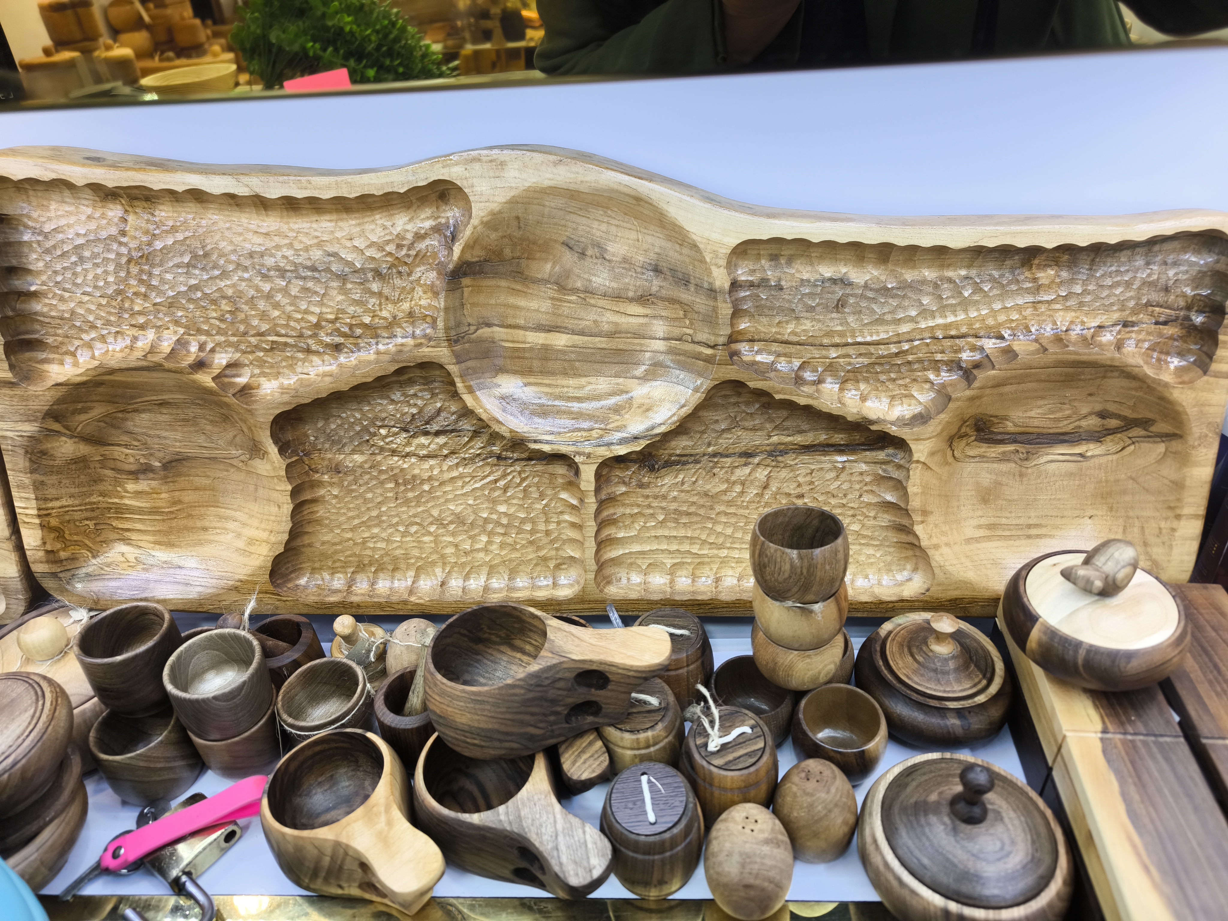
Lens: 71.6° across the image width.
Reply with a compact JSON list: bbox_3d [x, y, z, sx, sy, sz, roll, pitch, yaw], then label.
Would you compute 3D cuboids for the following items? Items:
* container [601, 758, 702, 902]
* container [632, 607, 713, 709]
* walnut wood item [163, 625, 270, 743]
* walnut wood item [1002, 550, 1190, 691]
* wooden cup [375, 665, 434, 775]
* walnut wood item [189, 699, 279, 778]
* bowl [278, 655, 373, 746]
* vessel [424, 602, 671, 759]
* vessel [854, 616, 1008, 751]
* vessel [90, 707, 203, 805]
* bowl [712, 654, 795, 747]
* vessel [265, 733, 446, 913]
[{"bbox_3d":[0.024,0.234,0.538,0.065,0.061,0.065,-1,33,3],"label":"container"},{"bbox_3d":[0.043,0.155,0.657,0.067,0.062,0.067,-1,33,3],"label":"container"},{"bbox_3d":[-0.270,0.160,0.591,0.064,0.052,0.064,-2,33,1],"label":"walnut wood item"},{"bbox_3d":[0.301,0.103,0.539,0.106,0.052,0.106,-1,35,3],"label":"walnut wood item"},{"bbox_3d":[-0.127,0.178,0.573,0.055,0.062,0.055,-1,35,3],"label":"wooden cup"},{"bbox_3d":[-0.254,0.185,0.579,0.057,0.056,0.057,-1,35,3],"label":"walnut wood item"},{"bbox_3d":[-0.193,0.177,0.582,0.056,0.060,0.056,-1,35,3],"label":"bowl"},{"bbox_3d":[-0.039,0.144,0.540,0.154,0.073,0.087,-3,30,8],"label":"vessel"},{"bbox_3d":[0.235,0.149,0.622,0.109,0.093,0.109,-1,33,3],"label":"vessel"},{"bbox_3d":[-0.328,0.208,0.604,0.063,0.065,0.063,-1,33,3],"label":"vessel"},{"bbox_3d":[0.096,0.169,0.586,0.058,0.044,0.058,-1,35,3],"label":"bowl"},{"bbox_3d":[-0.154,0.239,0.529,0.134,0.078,0.083,24,42,36],"label":"vessel"}]

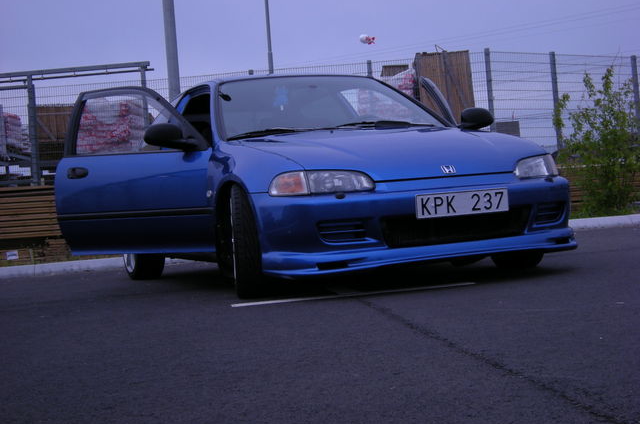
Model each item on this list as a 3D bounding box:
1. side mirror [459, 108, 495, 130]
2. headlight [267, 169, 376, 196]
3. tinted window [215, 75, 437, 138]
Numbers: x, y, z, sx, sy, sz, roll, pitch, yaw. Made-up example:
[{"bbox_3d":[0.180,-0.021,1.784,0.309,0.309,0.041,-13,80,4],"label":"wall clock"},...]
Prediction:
[{"bbox_3d":[0.949,-0.556,6.846,0.220,0.125,0.130,-4,1,3],"label":"side mirror"},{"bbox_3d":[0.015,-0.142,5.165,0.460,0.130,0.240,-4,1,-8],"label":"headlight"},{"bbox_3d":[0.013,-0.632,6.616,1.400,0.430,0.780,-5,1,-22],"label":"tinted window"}]

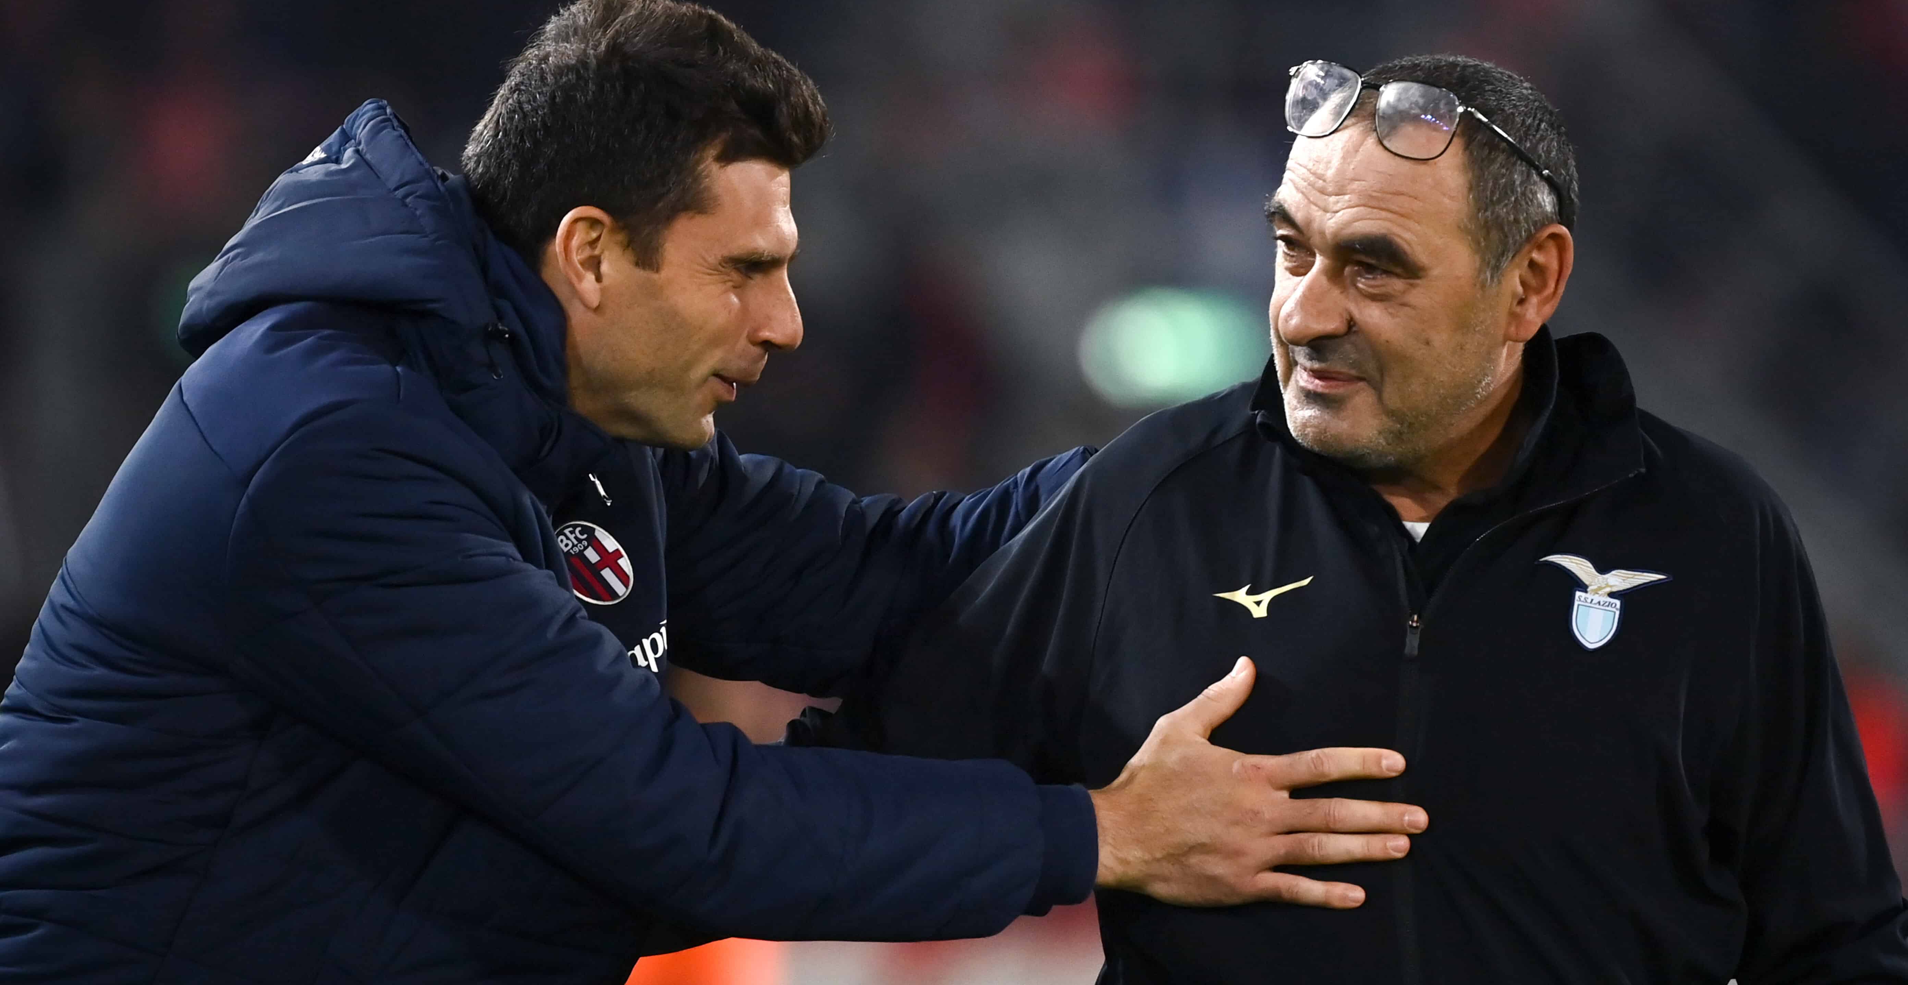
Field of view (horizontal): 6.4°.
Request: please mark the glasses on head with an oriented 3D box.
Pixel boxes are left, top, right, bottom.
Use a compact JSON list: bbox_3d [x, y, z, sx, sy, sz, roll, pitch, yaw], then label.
[{"bbox_3d":[0.271,-0.191,9.715,0.142,0.046,0.137,12,-16,44],"label":"glasses on head"}]

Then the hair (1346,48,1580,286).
[{"bbox_3d":[0.293,-0.184,9.750,0.165,0.170,0.170,15,23,41],"label":"hair"}]

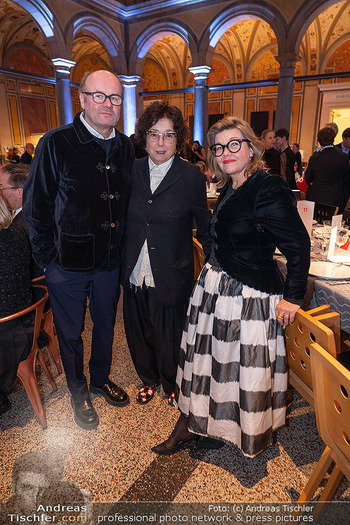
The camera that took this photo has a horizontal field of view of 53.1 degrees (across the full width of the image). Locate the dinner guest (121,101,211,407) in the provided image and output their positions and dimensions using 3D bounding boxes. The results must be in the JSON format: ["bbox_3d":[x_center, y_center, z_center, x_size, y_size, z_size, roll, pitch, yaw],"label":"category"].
[{"bbox_3d":[-0.050,0.032,1.905,0.520,1.670,0.360,4,17,13],"label":"dinner guest"}]

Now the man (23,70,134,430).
[{"bbox_3d":[-0.455,-0.001,1.807,0.580,1.790,0.400,-11,19,-32],"label":"man"}]

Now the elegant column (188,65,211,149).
[{"bbox_3d":[0.796,-4.071,11.417,0.560,4.200,0.560,7,18,23],"label":"elegant column"}]

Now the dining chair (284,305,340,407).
[{"bbox_3d":[0.727,0.550,1.698,0.500,0.785,0.420,-8,18,-26],"label":"dining chair"}]

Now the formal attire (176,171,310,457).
[{"bbox_3d":[0.276,0.275,1.623,0.570,1.260,0.540,15,22,43],"label":"formal attire"}]

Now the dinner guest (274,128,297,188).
[{"bbox_3d":[1.327,-0.741,4.369,0.320,1.760,0.520,-9,18,-27],"label":"dinner guest"}]

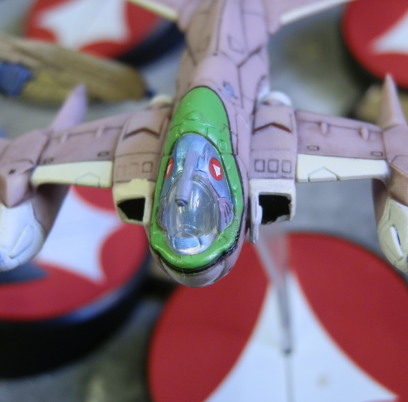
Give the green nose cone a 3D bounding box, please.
[{"bbox_3d":[-0.002,-0.006,0.189,0.019,0.016,0.041,-1,50,8],"label":"green nose cone"}]

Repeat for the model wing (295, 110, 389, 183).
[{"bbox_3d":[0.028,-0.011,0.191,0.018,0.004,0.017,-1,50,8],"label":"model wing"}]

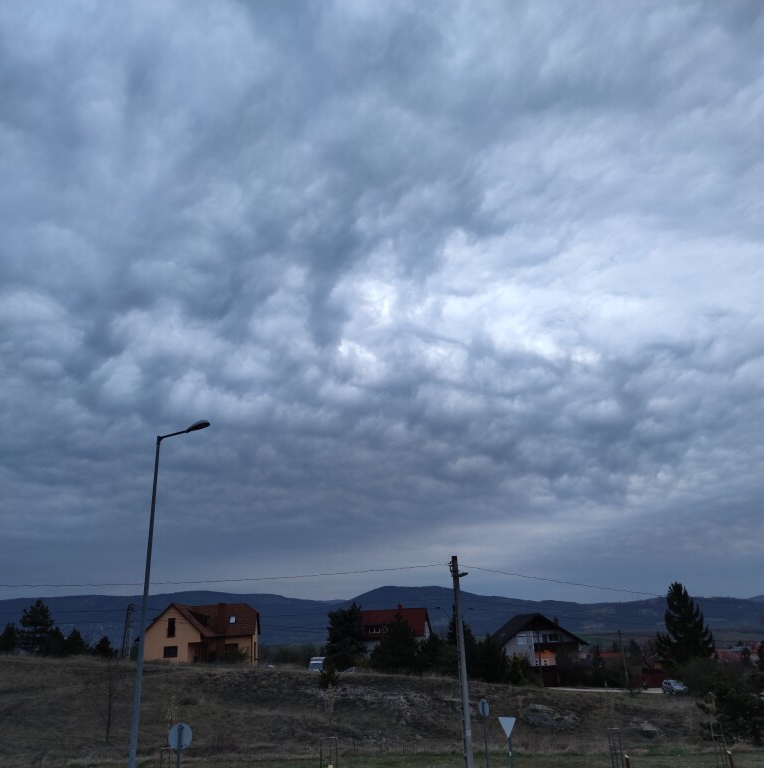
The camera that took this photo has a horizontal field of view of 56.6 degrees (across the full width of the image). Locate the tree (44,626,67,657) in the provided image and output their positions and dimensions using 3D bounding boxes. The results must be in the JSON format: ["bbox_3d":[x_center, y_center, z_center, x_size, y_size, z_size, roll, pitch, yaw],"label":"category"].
[{"bbox_3d":[-41.847,33.132,91.000,2.738,3.857,2.738,6,-21,-23],"label":"tree"}]

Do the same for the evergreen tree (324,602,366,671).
[{"bbox_3d":[-4.781,33.205,93.000,5.341,8.642,5.341,-1,-19,-3],"label":"evergreen tree"}]

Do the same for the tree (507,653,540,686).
[{"bbox_3d":[15.944,32.113,80.000,3.282,3.457,3.282,-6,-20,9],"label":"tree"}]

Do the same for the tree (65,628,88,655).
[{"bbox_3d":[-36.144,30.457,84.003,2.750,2.890,2.750,6,-21,-21],"label":"tree"}]

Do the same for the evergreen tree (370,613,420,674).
[{"bbox_3d":[1.709,32.846,90.017,6.150,7.390,6.150,-3,-20,0],"label":"evergreen tree"}]

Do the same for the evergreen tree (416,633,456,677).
[{"bbox_3d":[6.909,34.352,90.000,4.923,5.335,4.923,-4,-19,3],"label":"evergreen tree"}]

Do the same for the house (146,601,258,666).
[{"bbox_3d":[-22.955,32.309,92.000,12.830,6.640,11.000,0,-20,-6],"label":"house"}]

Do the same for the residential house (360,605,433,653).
[{"bbox_3d":[0.769,36.779,103.817,12.000,8.400,9.500,-6,-20,9],"label":"residential house"}]

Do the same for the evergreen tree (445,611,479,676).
[{"bbox_3d":[10.747,35.029,96.021,4.460,8.390,4.460,-4,-20,5],"label":"evergreen tree"}]

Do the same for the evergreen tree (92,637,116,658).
[{"bbox_3d":[-33.613,32.038,86.000,2.822,2.727,2.822,5,-21,-20],"label":"evergreen tree"}]

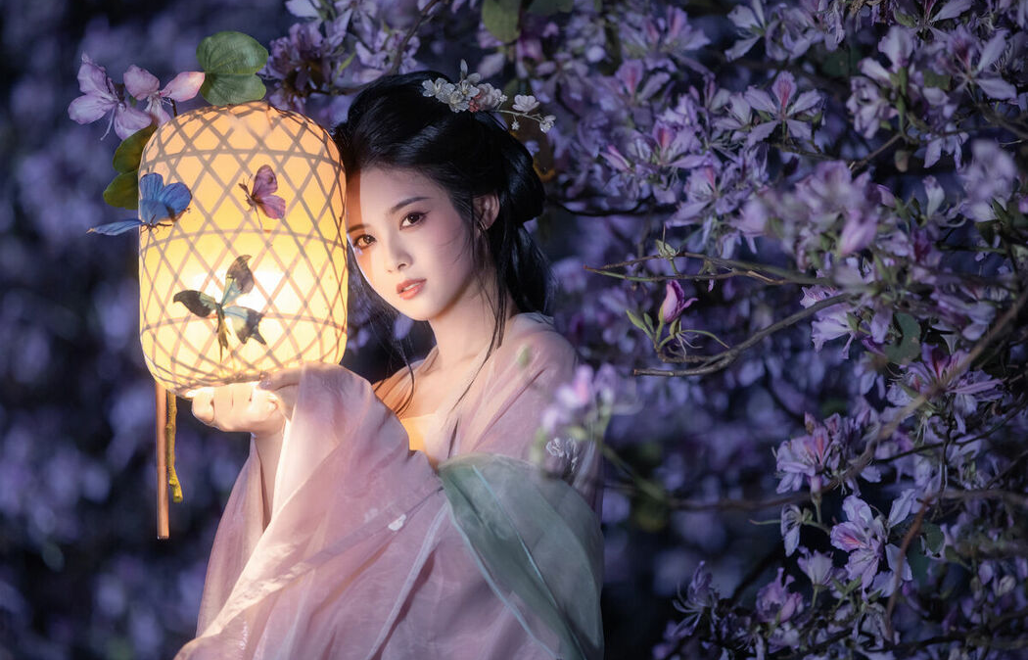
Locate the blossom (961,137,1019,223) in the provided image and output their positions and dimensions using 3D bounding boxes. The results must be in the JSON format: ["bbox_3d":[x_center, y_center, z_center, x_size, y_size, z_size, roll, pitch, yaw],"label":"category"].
[{"bbox_3d":[0.471,-0.148,5.150,0.050,0.083,0.060,0,0,17],"label":"blossom"}]

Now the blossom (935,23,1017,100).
[{"bbox_3d":[0.493,-0.286,5.550,0.086,0.078,0.060,0,-2,6],"label":"blossom"}]

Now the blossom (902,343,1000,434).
[{"bbox_3d":[0.464,0.062,5.500,0.106,0.091,0.075,0,-2,0],"label":"blossom"}]

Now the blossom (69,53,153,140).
[{"bbox_3d":[-0.422,-0.243,5.420,0.086,0.086,0.060,-1,-2,19],"label":"blossom"}]

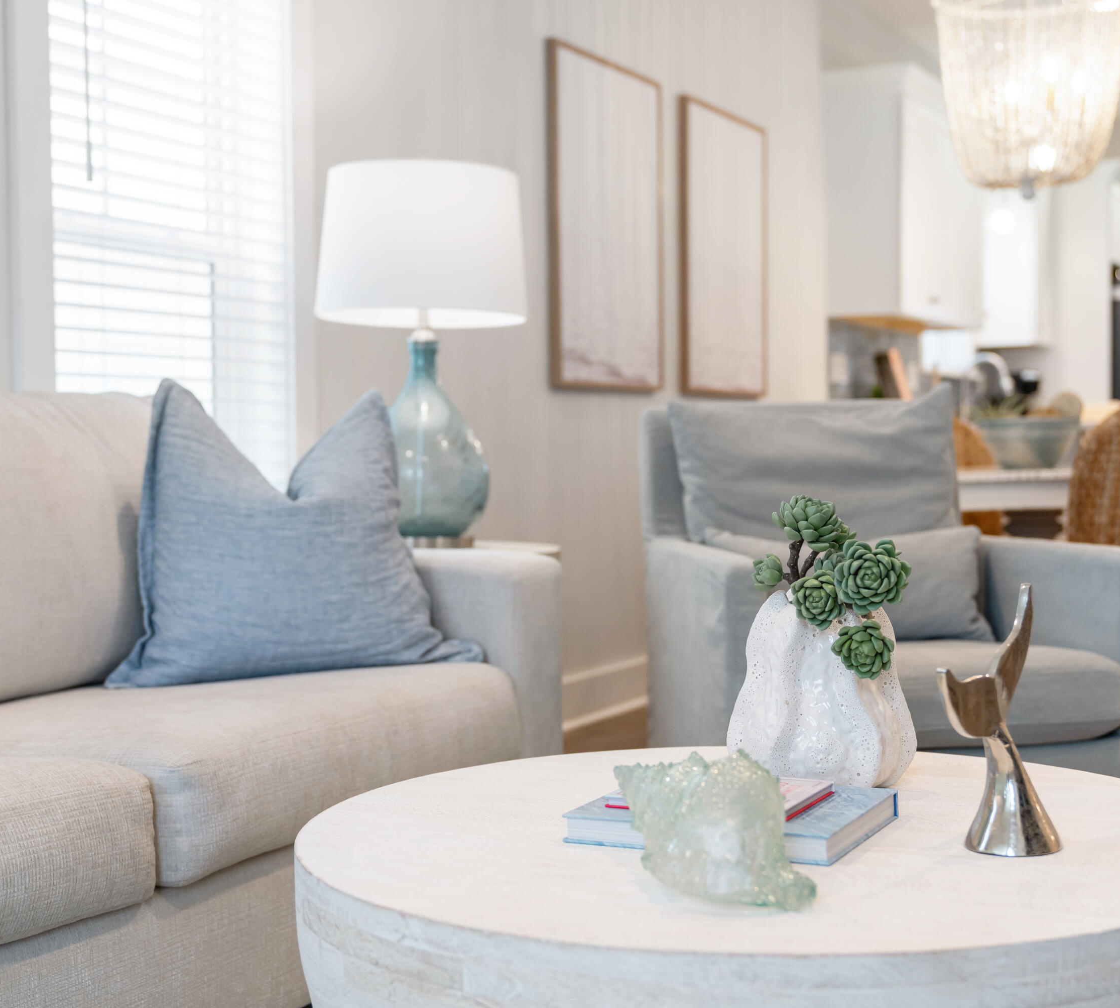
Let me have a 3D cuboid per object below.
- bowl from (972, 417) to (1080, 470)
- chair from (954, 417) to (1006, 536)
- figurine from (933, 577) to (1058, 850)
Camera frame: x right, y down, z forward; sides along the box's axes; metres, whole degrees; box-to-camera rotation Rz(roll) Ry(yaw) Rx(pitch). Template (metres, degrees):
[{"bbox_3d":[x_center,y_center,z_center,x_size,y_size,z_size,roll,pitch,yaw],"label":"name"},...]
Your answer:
[{"bbox_3d":[1.470,-0.184,5.300,0.340,0.160,0.340,0,2,0],"label":"bowl"},{"bbox_3d":[1.339,0.157,5.719,0.510,0.970,0.580,-1,2,-10],"label":"chair"},{"bbox_3d":[0.467,0.228,1.776,0.150,0.276,0.105,-2,3,-38],"label":"figurine"}]

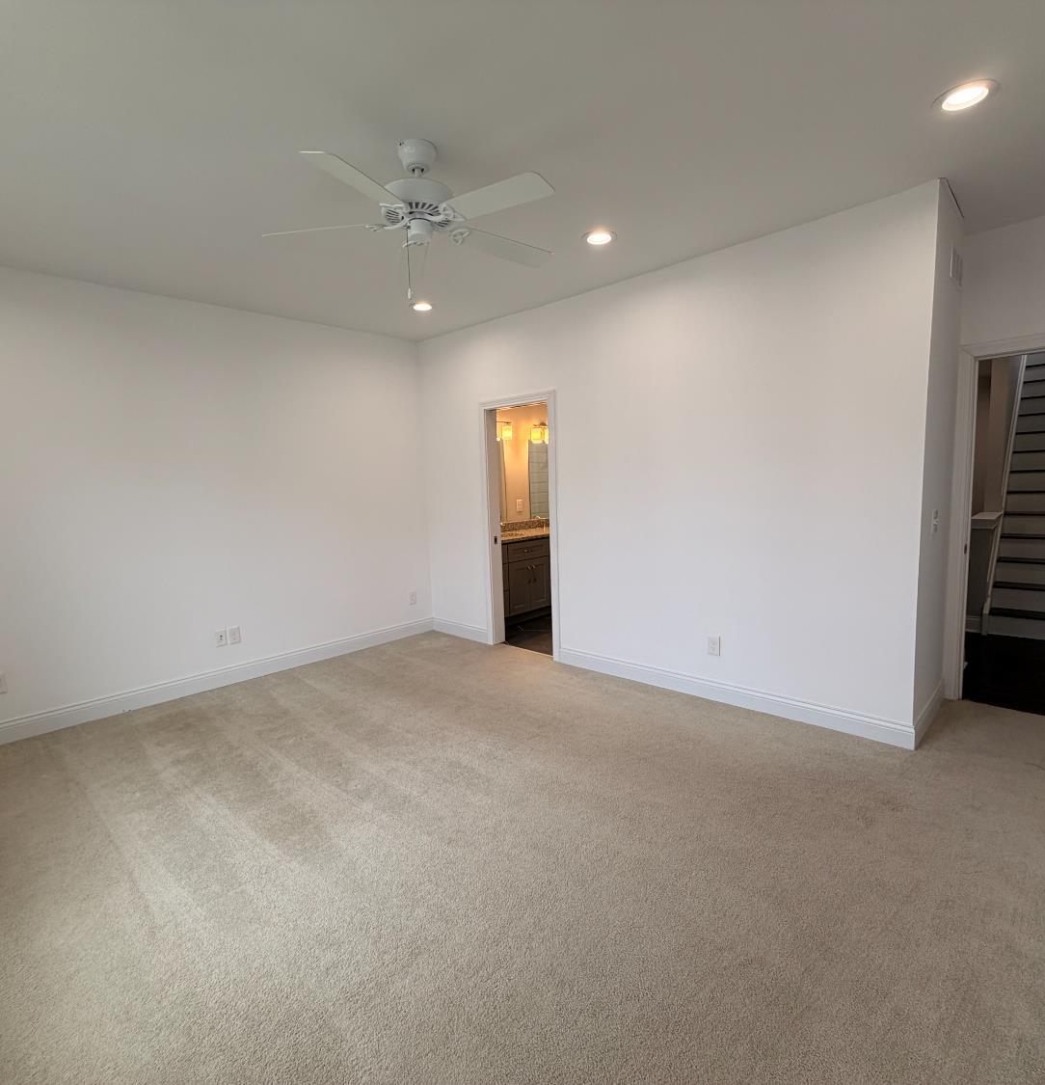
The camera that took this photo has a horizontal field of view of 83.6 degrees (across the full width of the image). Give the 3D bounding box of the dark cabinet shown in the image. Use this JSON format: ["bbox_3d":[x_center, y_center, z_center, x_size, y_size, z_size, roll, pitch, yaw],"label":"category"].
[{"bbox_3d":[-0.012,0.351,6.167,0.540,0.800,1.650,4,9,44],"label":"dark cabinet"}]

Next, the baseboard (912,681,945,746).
[{"bbox_3d":[2.300,0.953,3.297,0.020,0.118,0.880,4,9,44],"label":"baseboard"}]

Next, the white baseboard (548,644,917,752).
[{"bbox_3d":[1.160,0.938,3.793,2.354,0.118,0.020,4,9,44],"label":"white baseboard"}]

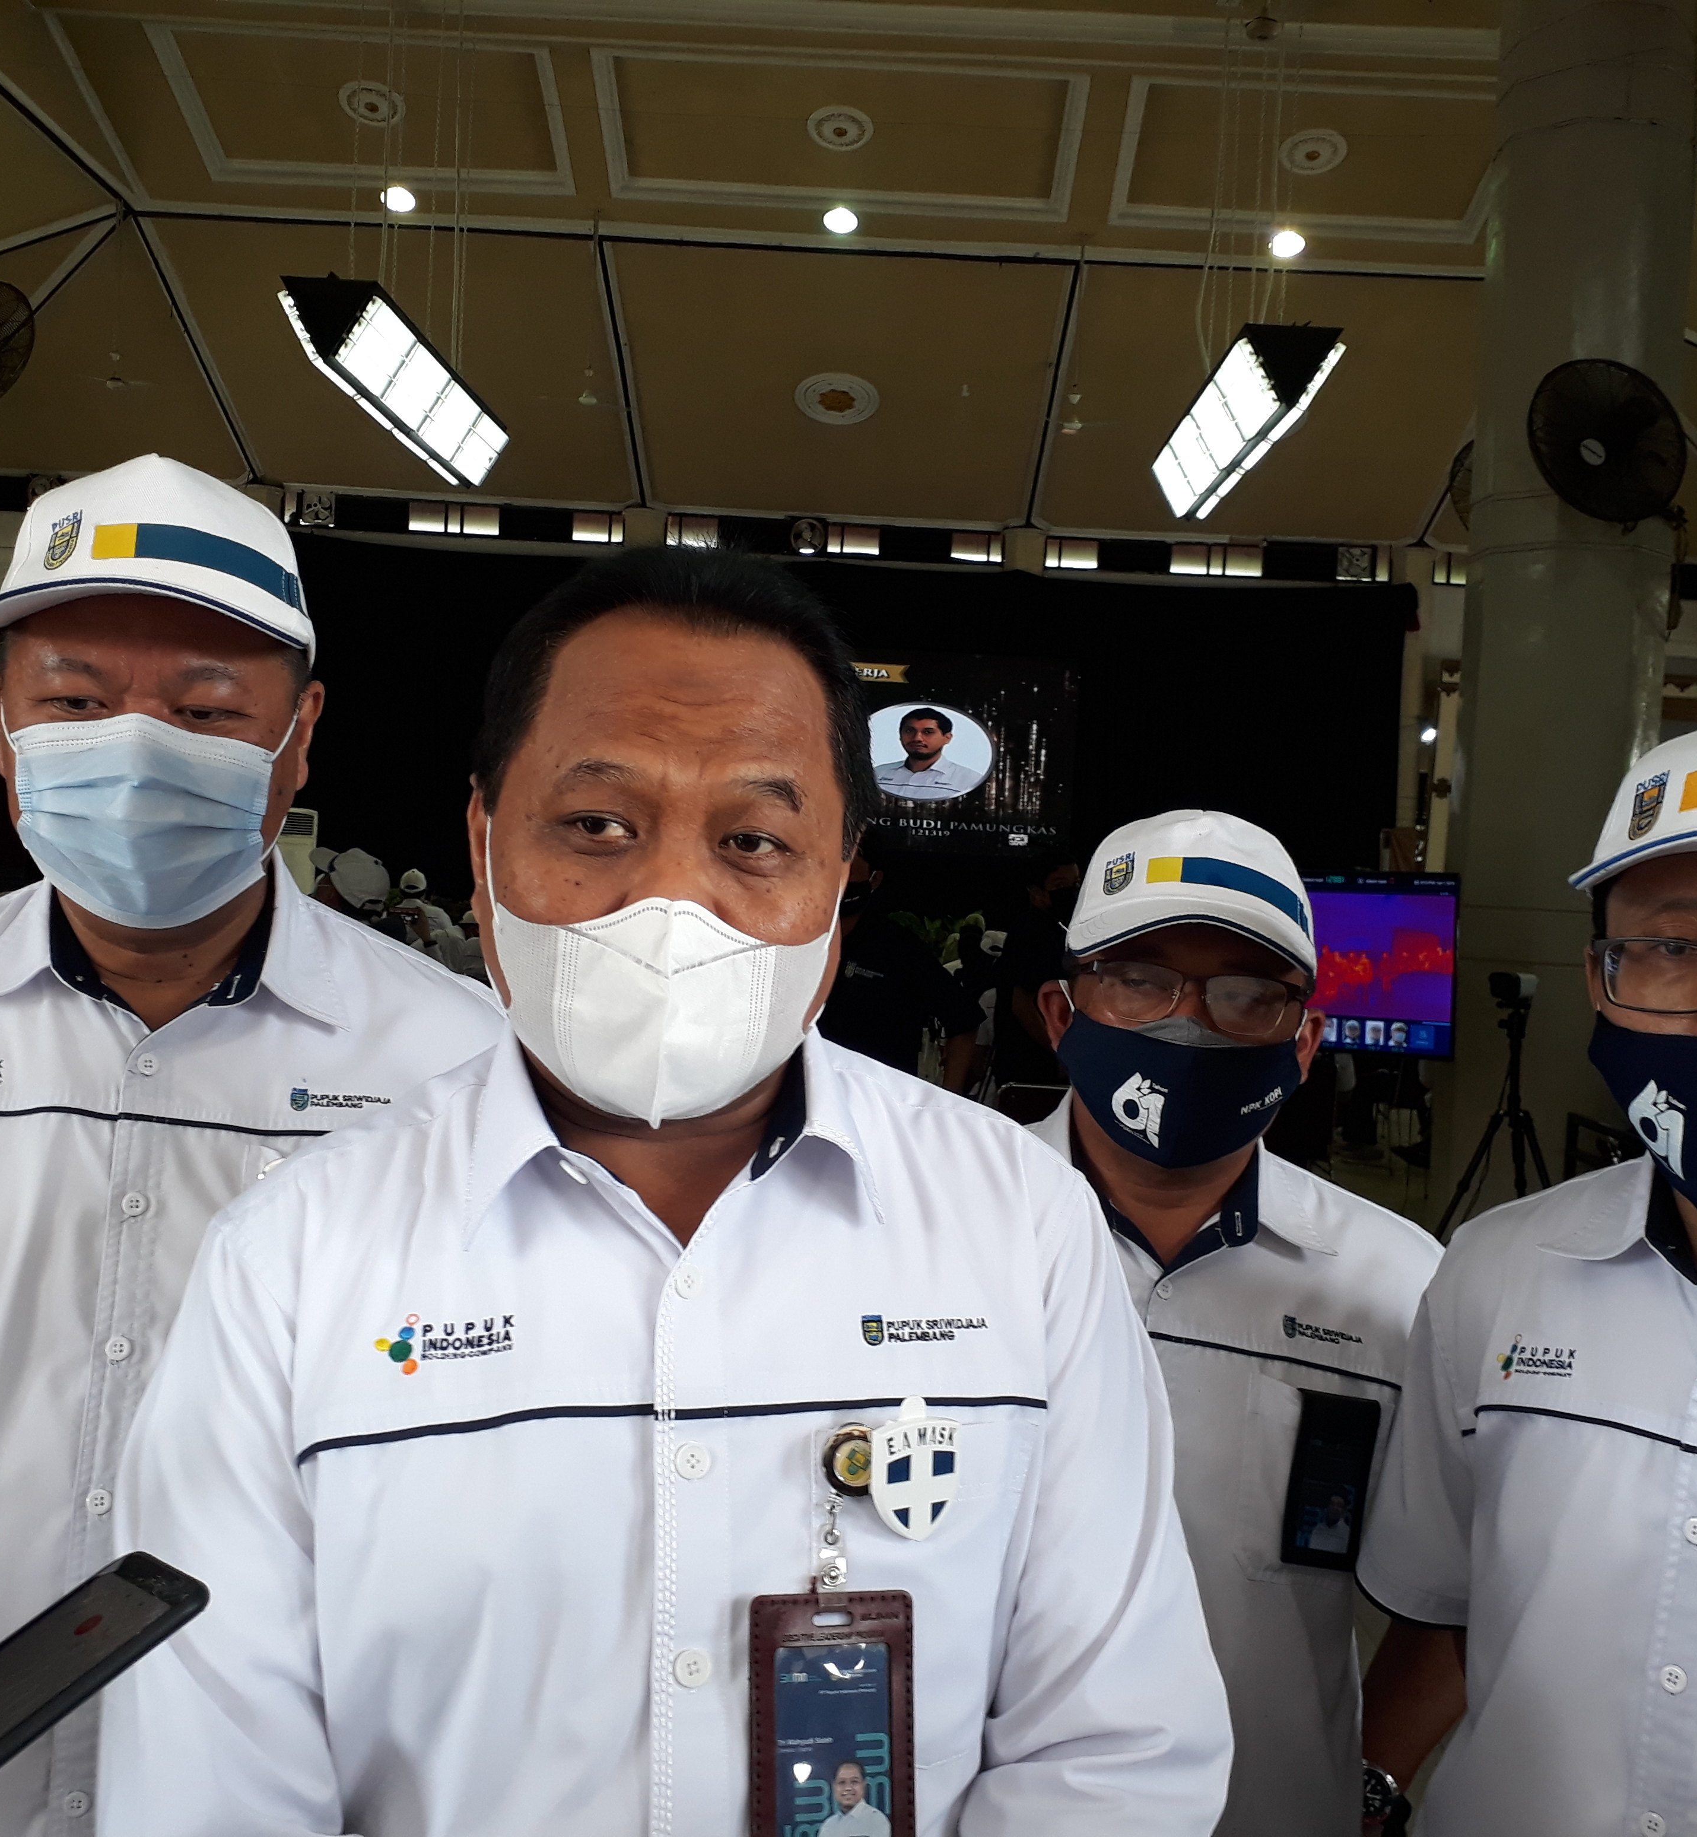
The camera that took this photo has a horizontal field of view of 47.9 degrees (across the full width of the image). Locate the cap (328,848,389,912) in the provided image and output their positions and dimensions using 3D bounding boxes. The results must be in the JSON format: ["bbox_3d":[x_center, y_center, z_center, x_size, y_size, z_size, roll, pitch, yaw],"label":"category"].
[{"bbox_3d":[-1.494,-0.118,5.750,0.172,0.135,0.270,1,28,-48],"label":"cap"}]

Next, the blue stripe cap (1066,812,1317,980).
[{"bbox_3d":[0.236,-0.013,1.313,0.172,0.125,0.265,7,2,10],"label":"blue stripe cap"}]

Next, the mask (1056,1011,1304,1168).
[{"bbox_3d":[0.220,0.111,1.277,0.152,0.102,0.100,7,2,10],"label":"mask"}]

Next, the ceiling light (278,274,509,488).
[{"bbox_3d":[-3.544,-4.194,15.476,0.719,0.607,4.554,3,2,1],"label":"ceiling light"}]

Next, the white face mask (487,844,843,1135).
[{"bbox_3d":[-0.081,0.032,0.819,0.150,0.110,0.100,4,2,-9],"label":"white face mask"}]

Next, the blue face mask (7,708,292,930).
[{"bbox_3d":[-0.370,-0.055,1.011,0.140,0.112,0.100,2,2,-17],"label":"blue face mask"}]

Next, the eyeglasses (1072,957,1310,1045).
[{"bbox_3d":[0.232,0.055,1.310,0.142,0.042,0.145,7,2,10],"label":"eyeglasses"}]

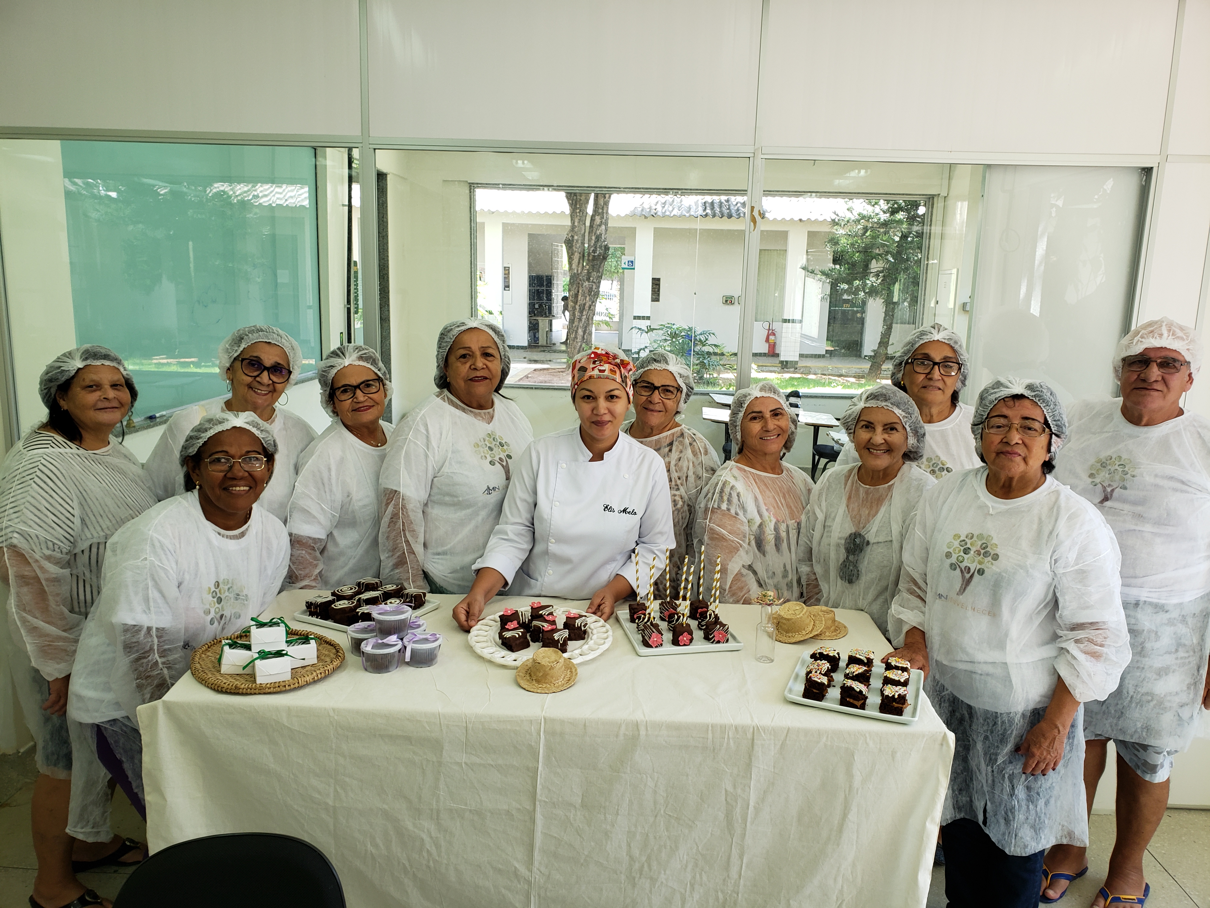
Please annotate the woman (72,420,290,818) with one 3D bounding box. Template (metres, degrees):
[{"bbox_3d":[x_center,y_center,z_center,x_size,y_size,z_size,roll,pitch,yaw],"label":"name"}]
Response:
[{"bbox_3d":[-1.165,0.555,2.521,0.580,1.380,0.560,-5,12,-30],"label":"woman"}]

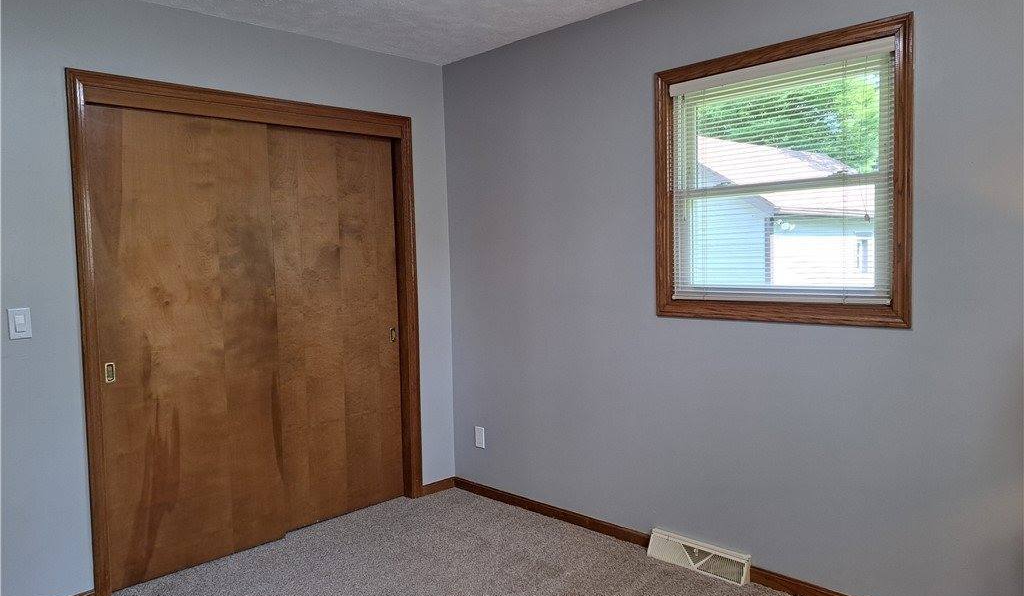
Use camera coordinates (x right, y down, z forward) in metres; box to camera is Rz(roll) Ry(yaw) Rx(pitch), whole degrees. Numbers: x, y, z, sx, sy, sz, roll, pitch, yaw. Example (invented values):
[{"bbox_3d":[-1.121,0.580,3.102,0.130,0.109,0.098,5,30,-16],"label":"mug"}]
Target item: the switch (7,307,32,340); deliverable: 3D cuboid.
[{"bbox_3d":[-1.819,0.095,2.627,0.011,0.115,0.070,2,5,45],"label":"switch"}]

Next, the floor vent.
[{"bbox_3d":[0.780,1.090,3.008,0.458,0.114,0.050,2,5,45],"label":"floor vent"}]

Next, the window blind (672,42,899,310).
[{"bbox_3d":[0.996,-0.436,2.721,0.868,0.902,0.035,2,5,45],"label":"window blind"}]

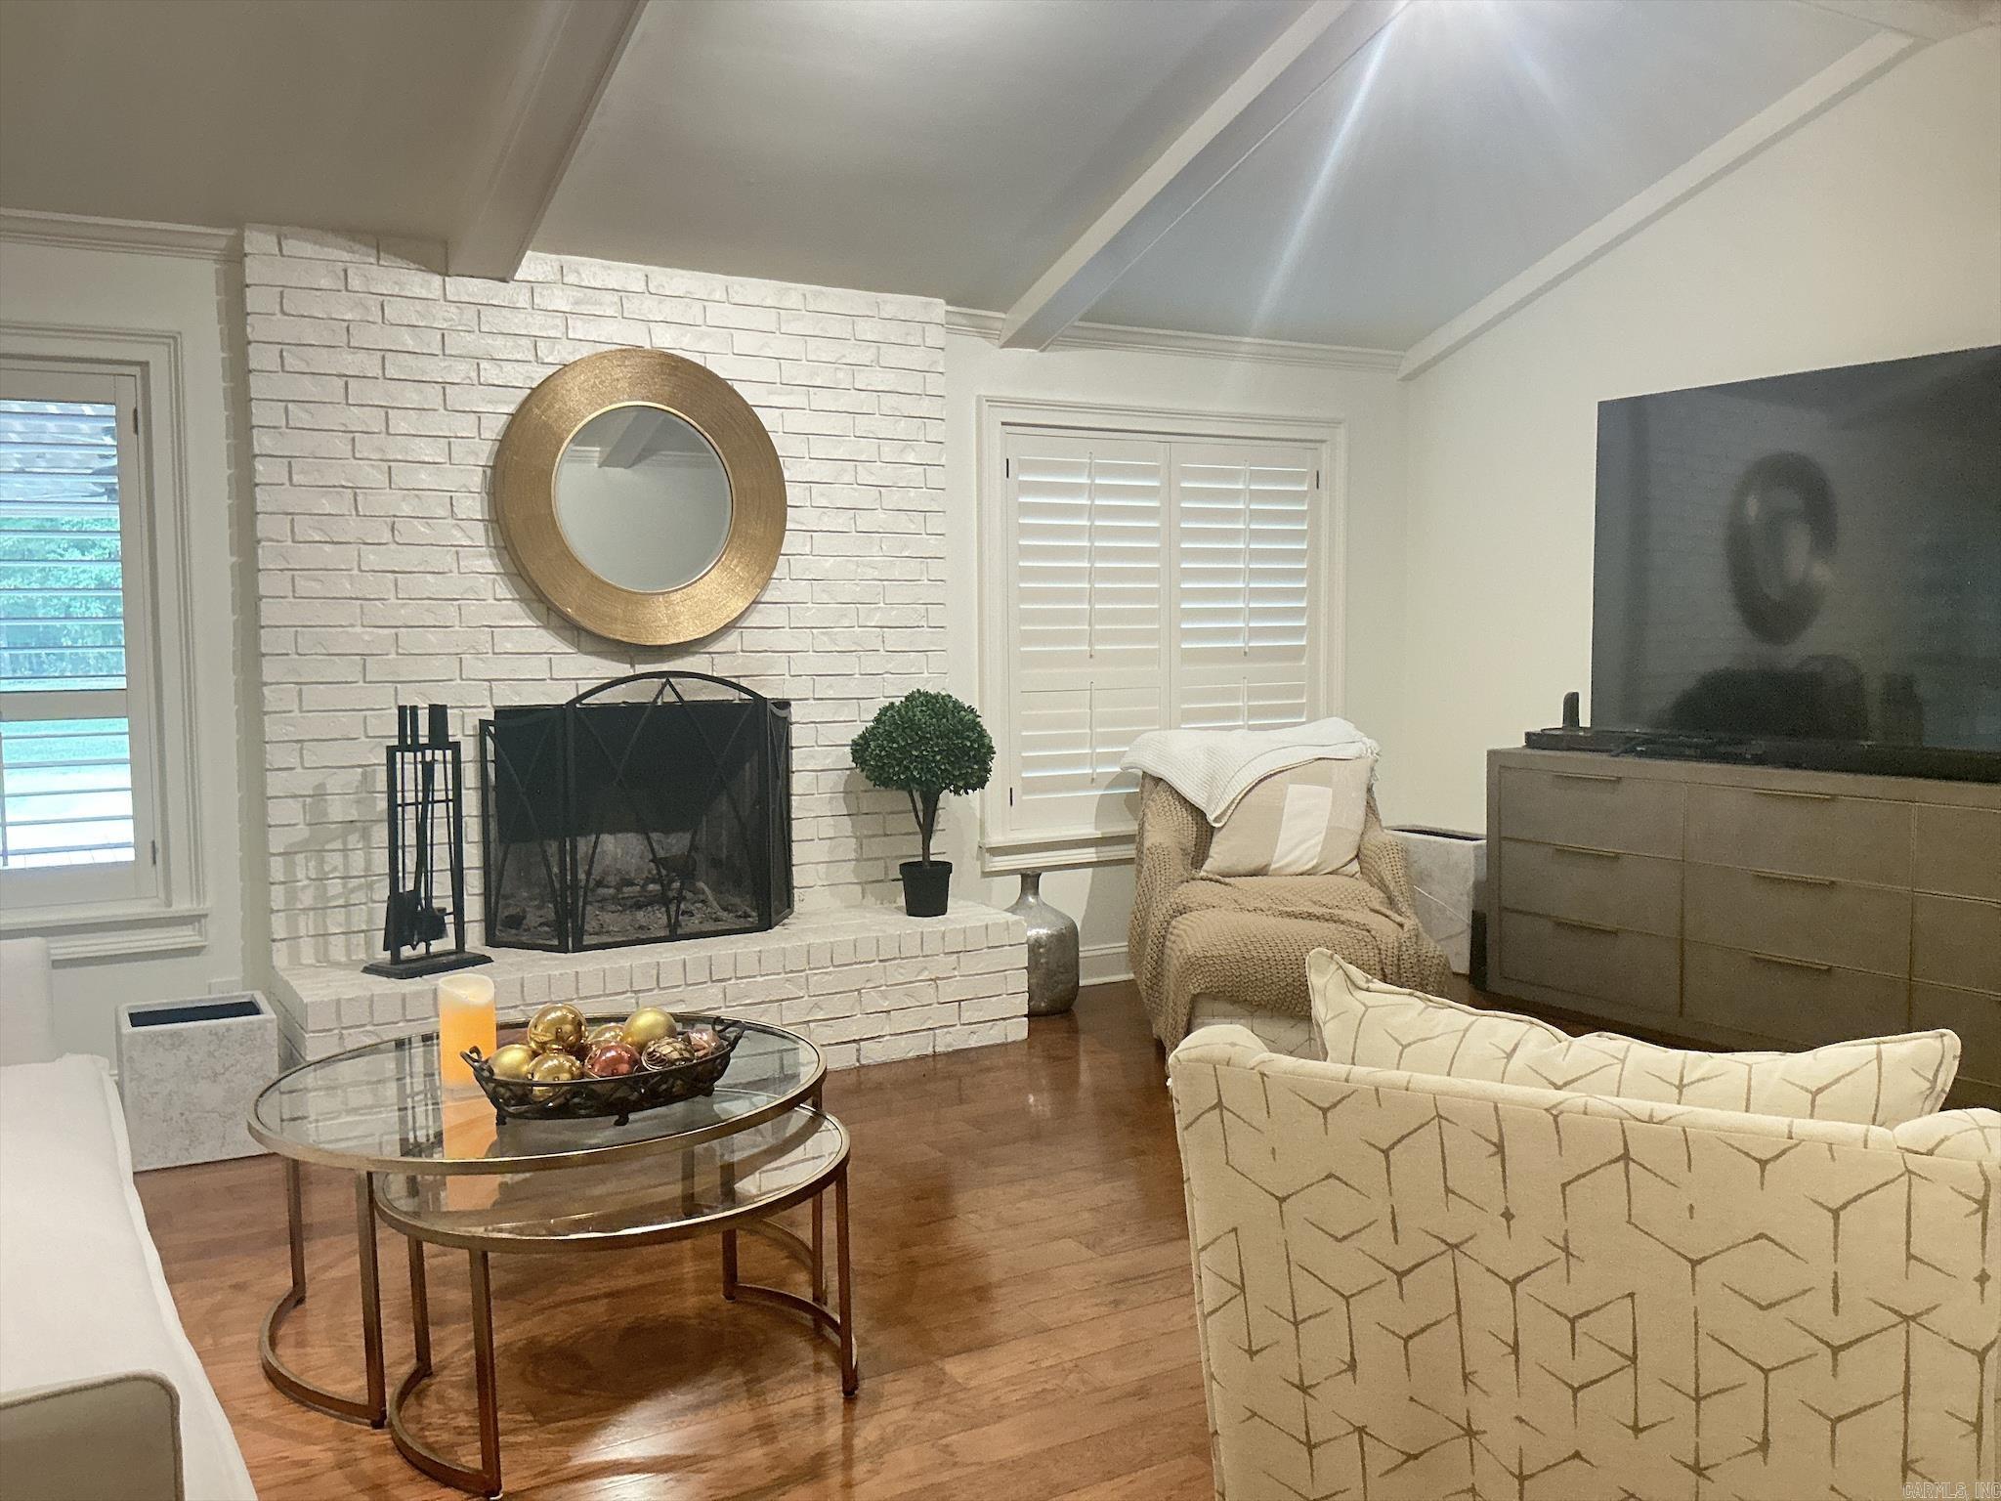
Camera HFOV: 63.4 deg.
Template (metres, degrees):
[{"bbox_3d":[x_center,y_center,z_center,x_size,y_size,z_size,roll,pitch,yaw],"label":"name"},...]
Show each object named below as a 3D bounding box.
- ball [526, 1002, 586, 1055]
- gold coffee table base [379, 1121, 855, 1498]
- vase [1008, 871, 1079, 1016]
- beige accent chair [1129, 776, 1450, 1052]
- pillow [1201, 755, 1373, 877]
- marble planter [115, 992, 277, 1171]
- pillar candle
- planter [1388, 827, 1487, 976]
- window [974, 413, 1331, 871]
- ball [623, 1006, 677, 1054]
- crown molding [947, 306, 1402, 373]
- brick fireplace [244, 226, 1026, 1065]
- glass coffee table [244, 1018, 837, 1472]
[{"bbox_3d":[-0.771,0.493,2.822,0.102,0.102,0.102,-1,4,0],"label":"ball"},{"bbox_3d":[-0.645,0.887,2.764,0.785,0.405,0.785,-3,4,-35],"label":"gold coffee table base"},{"bbox_3d":[0.111,0.661,5.617,0.335,0.475,0.335,0,4,0],"label":"vase"},{"bbox_3d":[0.865,0.484,5.030,0.800,0.880,0.860,-1,4,0],"label":"beige accent chair"},{"bbox_3d":[0.964,0.240,5.470,0.510,0.460,0.160,6,-15,13],"label":"pillow"},{"bbox_3d":[-2.052,0.840,4.151,0.342,0.352,0.285,-3,5,-31],"label":"marble planter"},{"bbox_3d":[-0.989,0.520,2.998,0.103,0.205,0.103,-3,4,-30],"label":"pillar candle"},{"bbox_3d":[1.761,0.580,6.404,0.215,0.507,0.467,-3,5,-31],"label":"planter"},{"bbox_3d":[0.661,-0.441,6.131,1.680,1.665,0.100,-3,5,-31],"label":"window"},{"bbox_3d":[-0.633,0.512,2.927,0.093,0.093,0.093,-1,4,0],"label":"ball"},{"bbox_3d":[0.724,-1.531,6.077,2.140,0.090,0.075,-3,4,-30],"label":"crown molding"},{"bbox_3d":[-0.995,-0.253,4.812,2.145,2.425,0.610,-3,5,-31],"label":"brick fireplace"},{"bbox_3d":[-0.859,0.843,3.107,1.050,0.454,1.050,-3,4,-35],"label":"glass coffee table"}]

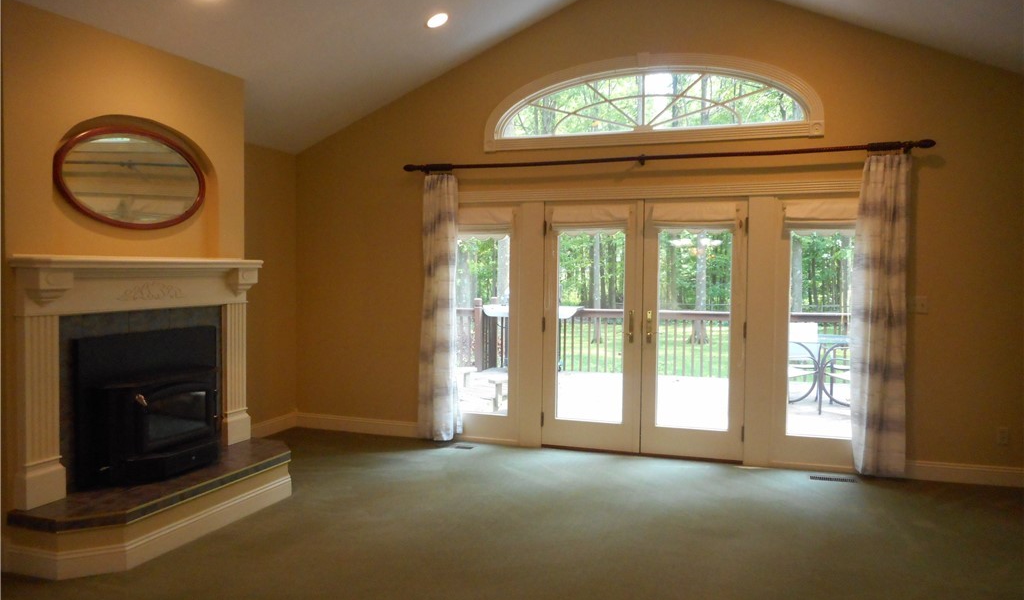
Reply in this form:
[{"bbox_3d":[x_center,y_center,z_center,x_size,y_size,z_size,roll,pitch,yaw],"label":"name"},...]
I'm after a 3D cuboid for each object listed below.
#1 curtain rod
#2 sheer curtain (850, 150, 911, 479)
[{"bbox_3d":[0.980,-1.073,5.623,3.979,0.080,0.120,1,2,18],"label":"curtain rod"},{"bbox_3d":[2.556,0.120,5.144,0.370,2.246,0.130,1,2,18],"label":"sheer curtain"}]

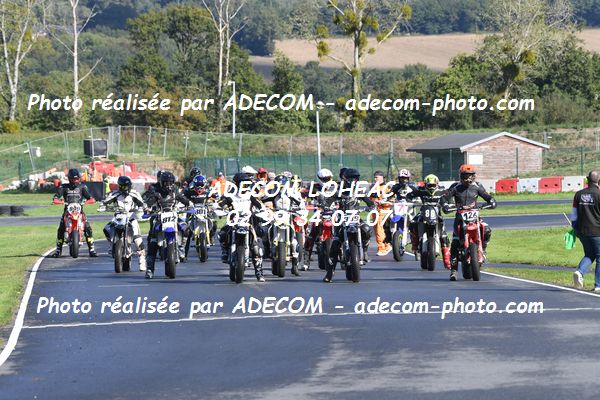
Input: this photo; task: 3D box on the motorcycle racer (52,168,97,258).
[{"bbox_3d":[-4.502,0.270,86.500,0.900,1.770,0.750,0,0,0],"label":"motorcycle racer"}]

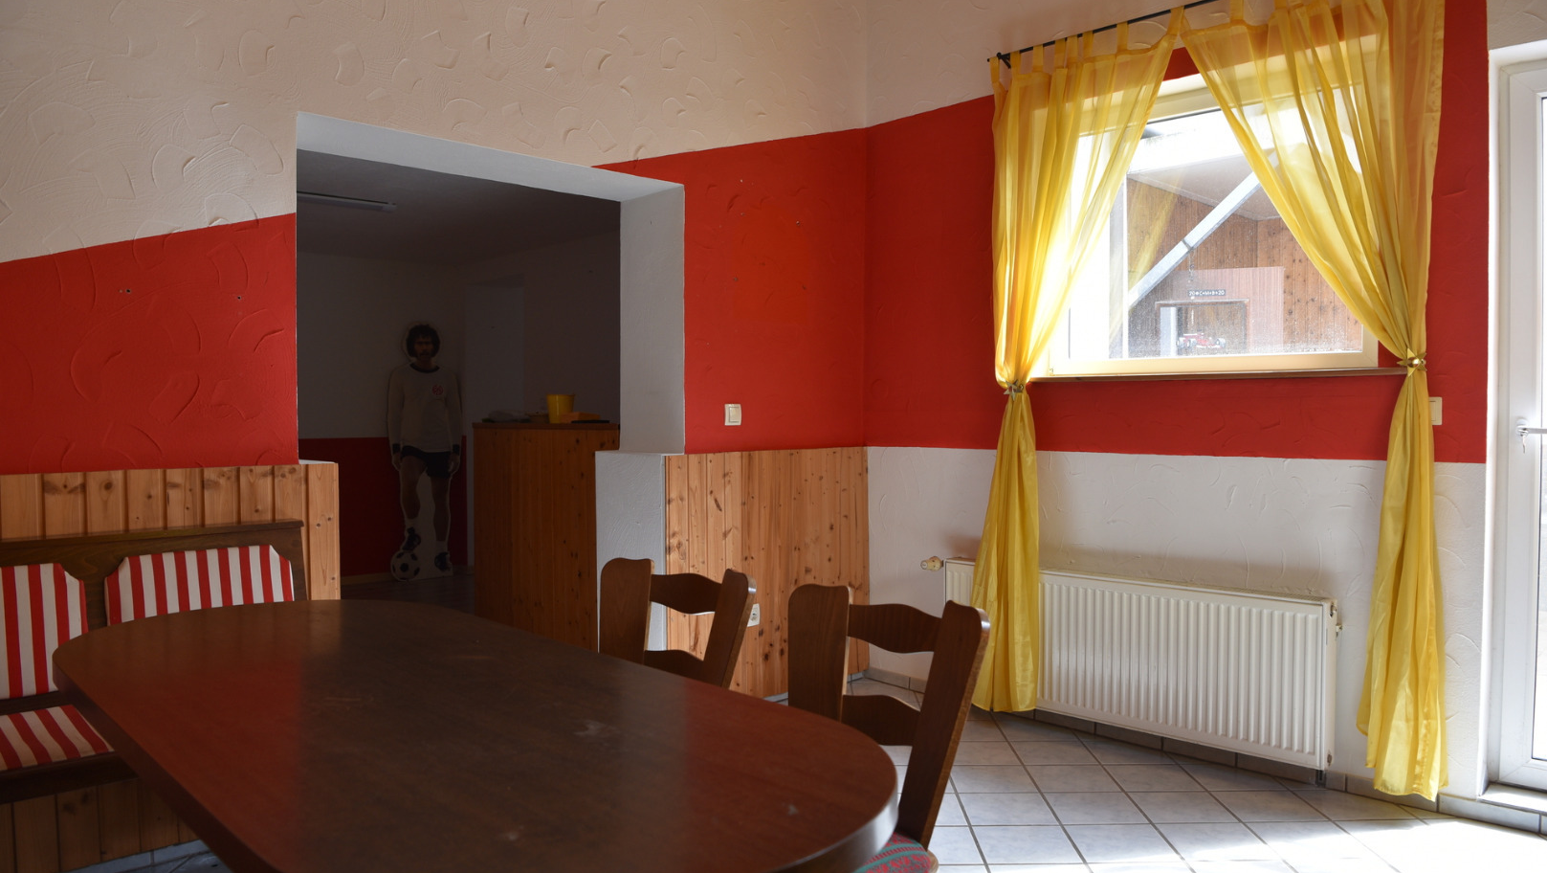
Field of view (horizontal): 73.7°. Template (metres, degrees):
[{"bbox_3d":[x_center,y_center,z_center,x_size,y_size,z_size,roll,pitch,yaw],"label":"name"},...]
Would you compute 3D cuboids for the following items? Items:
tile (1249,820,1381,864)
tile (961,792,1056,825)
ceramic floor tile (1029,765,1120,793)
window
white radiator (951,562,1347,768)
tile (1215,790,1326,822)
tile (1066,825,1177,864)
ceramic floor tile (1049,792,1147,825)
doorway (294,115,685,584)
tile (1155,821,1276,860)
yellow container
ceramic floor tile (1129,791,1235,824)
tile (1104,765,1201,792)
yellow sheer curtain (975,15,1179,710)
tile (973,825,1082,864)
[{"bbox_3d":[1.429,1.075,2.754,0.250,0.010,0.250,0,1,2],"label":"tile"},{"bbox_3d":[0.685,1.089,3.017,0.250,0.010,0.250,0,1,2],"label":"tile"},{"bbox_3d":[0.948,1.083,3.265,0.250,0.010,0.250,0,1,2],"label":"ceramic floor tile"},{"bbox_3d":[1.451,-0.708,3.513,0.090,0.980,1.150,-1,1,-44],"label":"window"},{"bbox_3d":[1.182,0.735,3.549,0.100,0.495,1.370,-1,1,-44],"label":"white radiator"},{"bbox_3d":[1.419,1.066,2.960,0.247,0.010,0.244,-1,1,1],"label":"tile"},{"bbox_3d":[0.919,1.080,2.732,0.247,0.010,0.244,-1,1,1],"label":"tile"},{"bbox_3d":[0.939,1.085,3.012,0.250,0.010,0.250,0,1,2],"label":"ceramic floor tile"},{"bbox_3d":[-0.929,0.096,3.434,1.346,1.980,0.400,-2,2,-44],"label":"doorway"},{"bbox_3d":[1.167,1.076,2.728,0.247,0.010,0.244,-1,1,1],"label":"tile"},{"bbox_3d":[-1.019,-0.131,4.930,0.134,0.140,0.134,-1,1,0],"label":"yellow container"},{"bbox_3d":[1.171,1.070,2.964,0.247,0.010,0.244,-1,1,1],"label":"ceramic floor tile"},{"bbox_3d":[1.200,1.079,3.261,0.250,0.010,0.250,0,1,2],"label":"tile"},{"bbox_3d":[1.016,-0.173,3.552,0.160,2.348,0.781,-2,2,-44],"label":"yellow sheer curtain"},{"bbox_3d":[0.670,1.084,2.736,0.247,0.010,0.244,-1,1,1],"label":"tile"}]

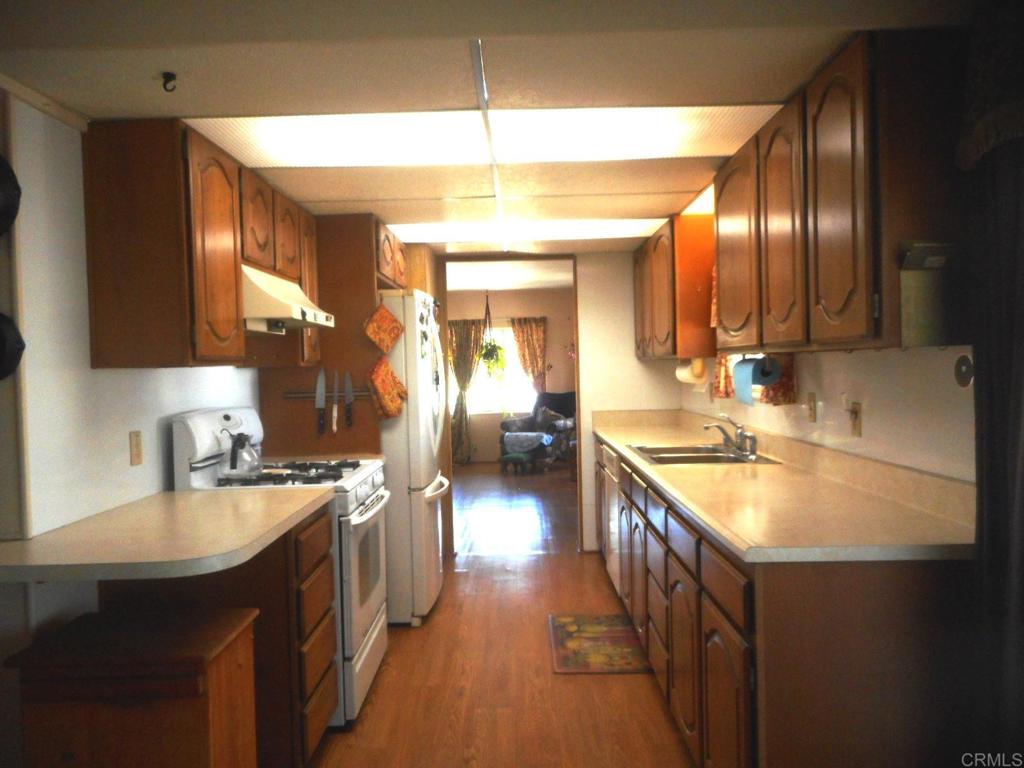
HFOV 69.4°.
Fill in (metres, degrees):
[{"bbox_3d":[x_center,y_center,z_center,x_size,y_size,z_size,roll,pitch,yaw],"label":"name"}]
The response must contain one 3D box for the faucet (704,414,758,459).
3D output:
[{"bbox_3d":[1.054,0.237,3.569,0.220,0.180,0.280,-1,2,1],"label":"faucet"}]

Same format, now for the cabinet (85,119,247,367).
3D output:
[{"bbox_3d":[-1.185,-0.452,2.598,0.330,0.780,0.493,-1,1,0],"label":"cabinet"}]

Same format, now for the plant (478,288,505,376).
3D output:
[{"bbox_3d":[-0.276,-0.695,10.118,0.360,1.200,0.360,-1,1,0],"label":"plant"}]

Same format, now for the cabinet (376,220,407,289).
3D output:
[{"bbox_3d":[-1.000,-0.738,4.398,0.600,0.300,1.020,-1,1,0],"label":"cabinet"}]

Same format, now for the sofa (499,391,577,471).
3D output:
[{"bbox_3d":[0.483,0.593,9.567,1.000,1.000,0.950,0,2,43],"label":"sofa"}]

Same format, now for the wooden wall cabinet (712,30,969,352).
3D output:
[{"bbox_3d":[1.027,-0.484,2.476,0.328,0.756,1.445,-1,2,1],"label":"wooden wall cabinet"}]

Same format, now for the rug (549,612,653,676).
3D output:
[{"bbox_3d":[0.440,1.257,3.646,0.478,0.010,0.765,-1,1,0],"label":"rug"}]

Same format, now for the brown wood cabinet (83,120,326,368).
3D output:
[{"bbox_3d":[-1.167,-0.458,3.079,0.325,0.773,1.505,-1,2,0],"label":"brown wood cabinet"}]

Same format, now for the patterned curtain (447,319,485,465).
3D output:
[{"bbox_3d":[-0.631,0.097,10.412,0.590,2.040,0.130,-1,1,0],"label":"patterned curtain"}]

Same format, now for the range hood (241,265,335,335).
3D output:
[{"bbox_3d":[-1.074,-0.343,3.154,0.482,0.235,0.755,-1,2,1],"label":"range hood"}]

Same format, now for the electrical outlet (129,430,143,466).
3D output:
[{"bbox_3d":[-1.333,0.227,2.631,0.008,0.120,0.080,-1,1,0],"label":"electrical outlet"}]

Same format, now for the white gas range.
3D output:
[{"bbox_3d":[-0.924,0.696,3.154,0.687,1.199,0.760,-1,2,1],"label":"white gas range"}]

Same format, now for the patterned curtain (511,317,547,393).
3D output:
[{"bbox_3d":[0.258,0.051,10.413,0.490,2.010,0.120,-1,1,0],"label":"patterned curtain"}]

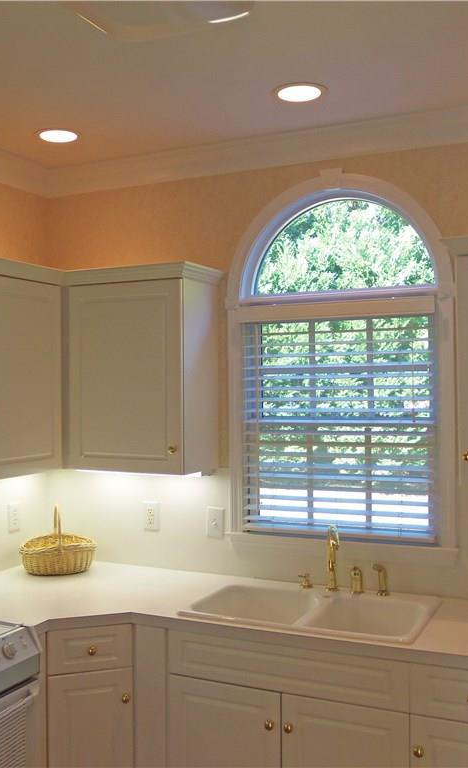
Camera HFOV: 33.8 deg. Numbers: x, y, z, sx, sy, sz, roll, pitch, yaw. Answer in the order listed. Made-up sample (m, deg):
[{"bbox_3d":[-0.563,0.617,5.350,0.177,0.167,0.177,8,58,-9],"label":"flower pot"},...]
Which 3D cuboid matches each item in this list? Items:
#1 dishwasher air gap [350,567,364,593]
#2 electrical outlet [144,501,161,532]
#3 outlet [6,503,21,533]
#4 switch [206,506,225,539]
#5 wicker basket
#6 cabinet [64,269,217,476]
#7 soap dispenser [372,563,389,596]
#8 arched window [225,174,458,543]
[{"bbox_3d":[0.481,0.766,3.001,0.048,0.090,0.048,-1,0,25],"label":"dishwasher air gap"},{"bbox_3d":[-0.367,0.596,3.459,0.076,0.124,0.009,-1,0,25],"label":"electrical outlet"},{"bbox_3d":[-0.990,0.608,3.477,0.010,0.119,0.075,-1,0,25],"label":"outlet"},{"bbox_3d":[-0.081,0.604,3.333,0.077,0.121,0.015,-1,0,25],"label":"switch"},{"bbox_3d":[-0.784,0.692,3.404,0.320,0.285,0.240,-1,0,-18],"label":"wicker basket"},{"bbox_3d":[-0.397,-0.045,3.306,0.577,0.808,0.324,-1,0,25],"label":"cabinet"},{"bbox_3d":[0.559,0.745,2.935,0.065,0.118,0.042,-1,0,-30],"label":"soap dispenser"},{"bbox_3d":[0.413,-0.104,3.123,0.940,1.455,0.110,-1,0,25],"label":"arched window"}]

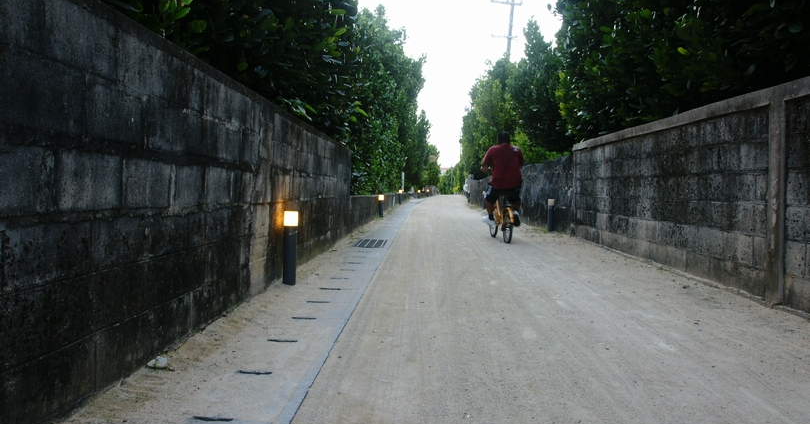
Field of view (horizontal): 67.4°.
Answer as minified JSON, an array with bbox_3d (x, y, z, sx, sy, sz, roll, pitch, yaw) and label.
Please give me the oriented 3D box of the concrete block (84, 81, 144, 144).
[{"bbox_3d":[-1.096,-0.353,2.150,0.165,0.203,0.405,0,2,2],"label":"concrete block"}]

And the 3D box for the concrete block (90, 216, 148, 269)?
[{"bbox_3d":[-1.099,0.101,2.194,0.165,0.190,0.405,0,2,2],"label":"concrete block"}]

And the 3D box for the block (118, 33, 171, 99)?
[{"bbox_3d":[-1.087,-0.561,2.362,0.165,0.190,0.405,0,2,2],"label":"block"}]

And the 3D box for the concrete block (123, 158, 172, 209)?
[{"bbox_3d":[-1.078,-0.110,2.389,0.150,0.189,0.413,1,2,1],"label":"concrete block"}]

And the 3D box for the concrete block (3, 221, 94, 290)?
[{"bbox_3d":[-1.096,0.119,1.763,0.150,0.179,0.408,1,2,1],"label":"concrete block"}]

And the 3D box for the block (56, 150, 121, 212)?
[{"bbox_3d":[-1.088,-0.098,1.965,0.150,0.188,0.388,1,2,1],"label":"block"}]

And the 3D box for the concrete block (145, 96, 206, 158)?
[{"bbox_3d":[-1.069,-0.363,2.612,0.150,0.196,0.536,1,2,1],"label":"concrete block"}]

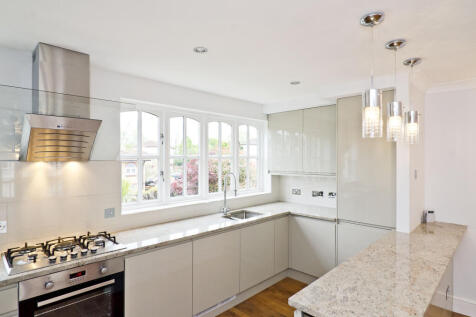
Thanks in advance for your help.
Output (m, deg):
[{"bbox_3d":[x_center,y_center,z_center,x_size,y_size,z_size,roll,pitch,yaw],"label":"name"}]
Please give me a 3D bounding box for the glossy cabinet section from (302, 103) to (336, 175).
[{"bbox_3d":[1.232,-0.243,3.425,0.340,0.880,0.560,0,-1,-43],"label":"glossy cabinet section"}]

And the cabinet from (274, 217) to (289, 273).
[{"bbox_3d":[0.374,1.100,3.429,0.300,0.692,0.560,0,0,-43],"label":"cabinet"}]

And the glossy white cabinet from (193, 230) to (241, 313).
[{"bbox_3d":[-0.384,1.099,2.714,0.606,0.692,0.560,0,0,-43],"label":"glossy white cabinet"}]

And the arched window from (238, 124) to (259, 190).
[{"bbox_3d":[0.157,-0.004,3.842,0.425,0.980,0.070,0,0,-43],"label":"arched window"}]

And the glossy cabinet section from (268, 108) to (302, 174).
[{"bbox_3d":[0.828,-0.235,3.852,0.340,0.880,0.615,0,-1,-43],"label":"glossy cabinet section"}]

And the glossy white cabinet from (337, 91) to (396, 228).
[{"bbox_3d":[1.531,0.008,2.838,0.570,1.357,0.580,0,0,-43],"label":"glossy white cabinet"}]

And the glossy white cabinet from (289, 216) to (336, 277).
[{"bbox_3d":[1.108,1.100,3.285,0.570,0.697,0.652,0,0,-43],"label":"glossy white cabinet"}]

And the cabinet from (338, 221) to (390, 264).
[{"bbox_3d":[1.533,1.076,2.835,0.570,0.742,0.580,0,0,-43],"label":"cabinet"}]

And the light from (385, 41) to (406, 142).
[{"bbox_3d":[1.155,-0.474,1.836,0.130,0.723,0.130,0,0,-43],"label":"light"}]

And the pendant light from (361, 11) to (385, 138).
[{"bbox_3d":[0.798,-0.474,1.492,0.130,0.723,0.130,0,0,-43],"label":"pendant light"}]

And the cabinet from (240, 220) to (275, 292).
[{"bbox_3d":[0.051,1.100,3.124,0.589,0.692,0.560,0,0,-43],"label":"cabinet"}]

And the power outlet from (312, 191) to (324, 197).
[{"bbox_3d":[1.161,0.520,3.653,0.015,0.081,0.170,0,0,-43],"label":"power outlet"}]

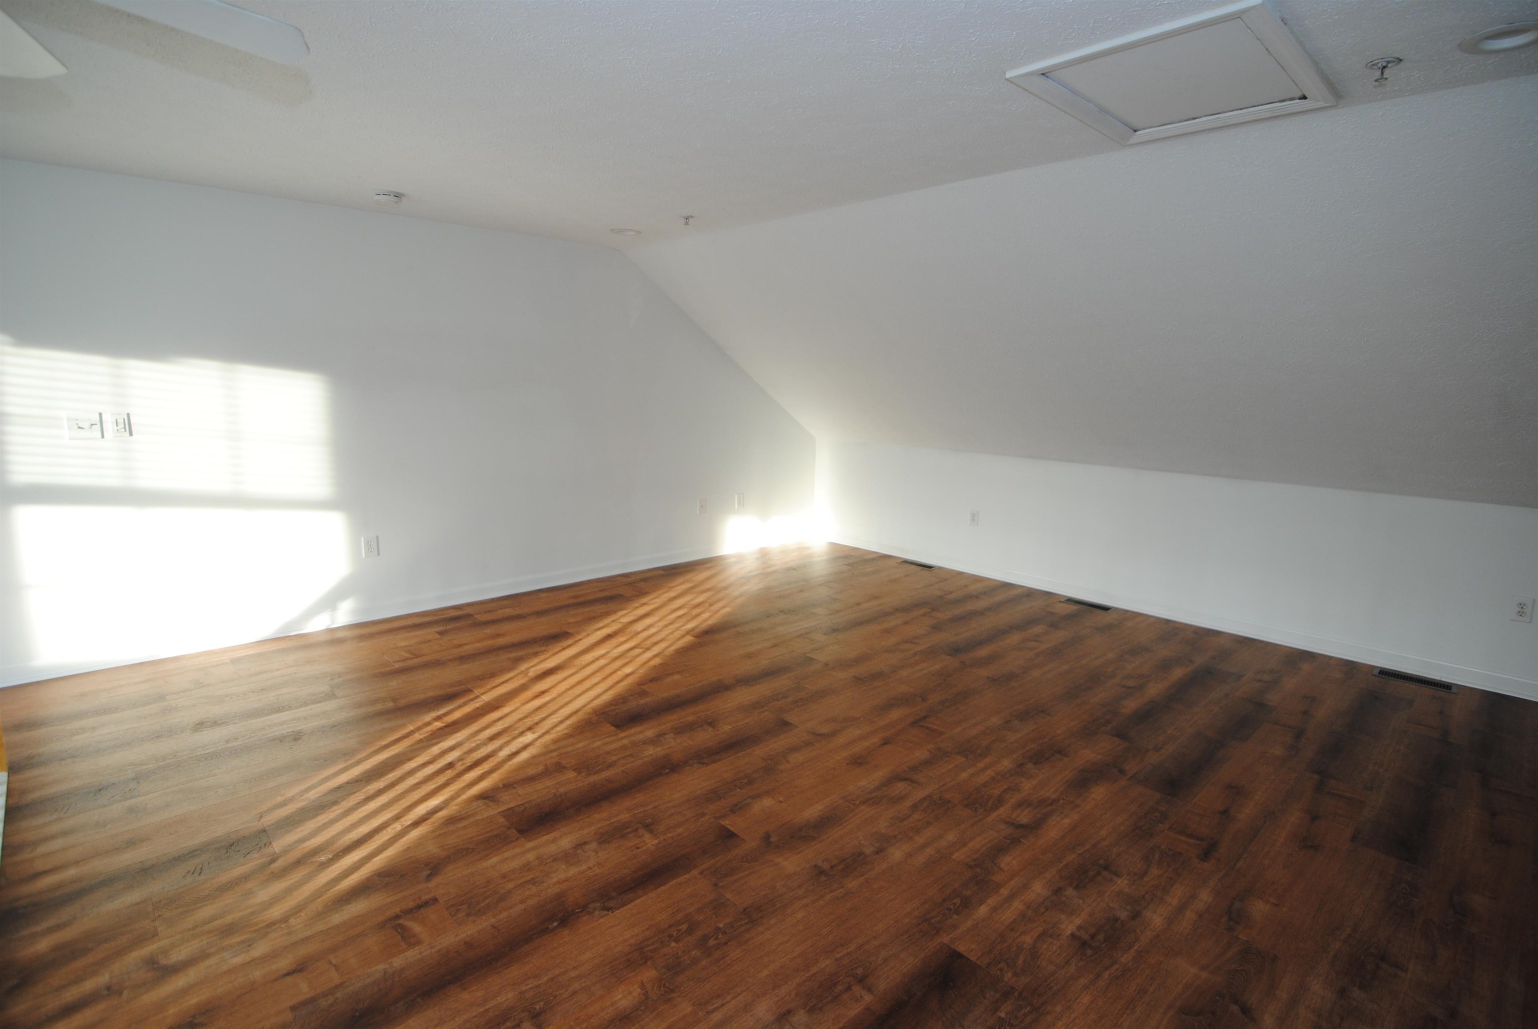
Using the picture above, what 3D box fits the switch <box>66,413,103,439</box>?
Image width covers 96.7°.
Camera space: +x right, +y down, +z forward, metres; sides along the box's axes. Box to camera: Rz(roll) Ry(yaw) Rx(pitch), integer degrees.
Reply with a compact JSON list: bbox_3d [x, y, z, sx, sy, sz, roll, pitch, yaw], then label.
[{"bbox_3d":[-3.253,-0.419,3.250,0.123,0.122,0.020,-8,13,-43],"label":"switch"}]

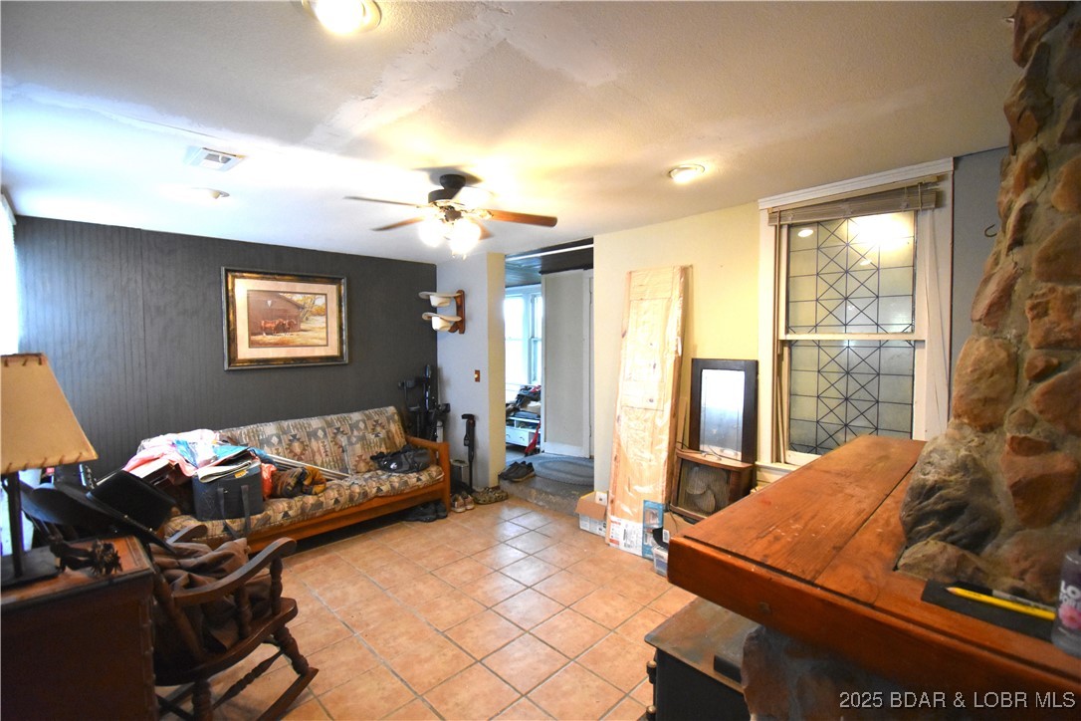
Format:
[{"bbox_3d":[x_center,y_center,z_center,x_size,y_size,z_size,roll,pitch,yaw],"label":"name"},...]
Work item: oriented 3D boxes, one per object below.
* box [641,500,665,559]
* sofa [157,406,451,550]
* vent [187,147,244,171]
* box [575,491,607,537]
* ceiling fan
[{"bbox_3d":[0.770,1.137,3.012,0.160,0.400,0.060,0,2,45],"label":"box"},{"bbox_3d":[-1.837,0.920,3.561,0.940,0.863,2.025,0,2,45],"label":"sofa"},{"bbox_3d":[-1.706,-1.042,2.357,0.290,0.030,0.170,0,2,45],"label":"vent"},{"bbox_3d":[0.471,1.206,3.513,0.300,0.245,0.280,0,2,45],"label":"box"},{"bbox_3d":[-0.528,-0.853,2.670,1.200,0.450,1.200,0,2,45],"label":"ceiling fan"}]

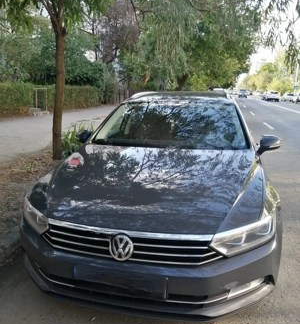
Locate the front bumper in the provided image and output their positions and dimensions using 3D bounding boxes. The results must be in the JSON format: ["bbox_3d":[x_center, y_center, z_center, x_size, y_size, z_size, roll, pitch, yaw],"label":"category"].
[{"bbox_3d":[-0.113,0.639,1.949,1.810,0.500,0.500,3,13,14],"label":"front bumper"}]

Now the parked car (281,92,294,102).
[{"bbox_3d":[23.103,-10.853,52.500,1.770,1.460,4.350,3,13,14],"label":"parked car"}]

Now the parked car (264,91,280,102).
[{"bbox_3d":[19.192,-10.287,49.000,1.820,1.620,4.400,3,13,14],"label":"parked car"}]

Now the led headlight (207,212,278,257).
[{"bbox_3d":[0.540,0.415,1.792,0.370,0.190,0.390,3,13,14],"label":"led headlight"}]

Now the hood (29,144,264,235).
[{"bbox_3d":[-0.004,0.121,2.292,1.560,0.280,1.220,3,13,14],"label":"hood"}]

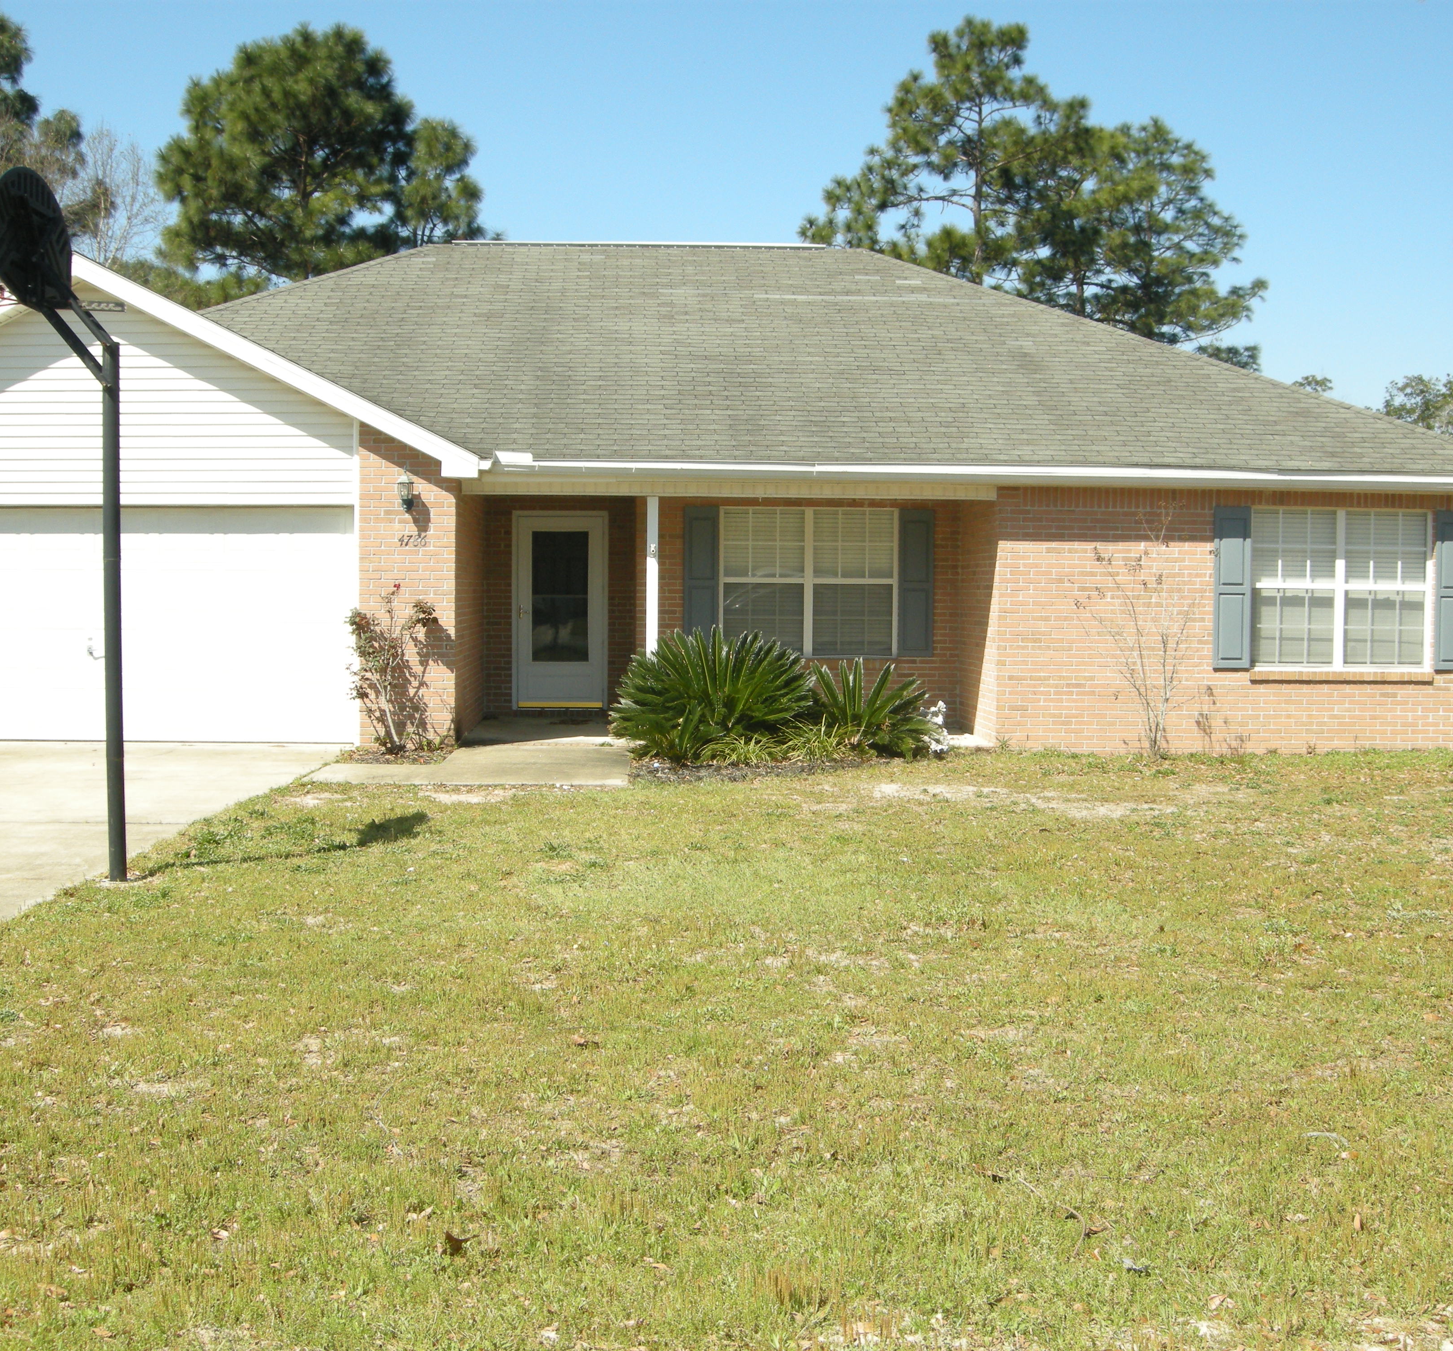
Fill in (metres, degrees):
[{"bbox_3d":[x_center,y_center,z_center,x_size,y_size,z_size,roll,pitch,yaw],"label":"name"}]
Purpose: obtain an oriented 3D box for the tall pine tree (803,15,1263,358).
[{"bbox_3d":[7.058,-8.000,41.700,10.500,14.500,9.500,0,3,-2],"label":"tall pine tree"}]

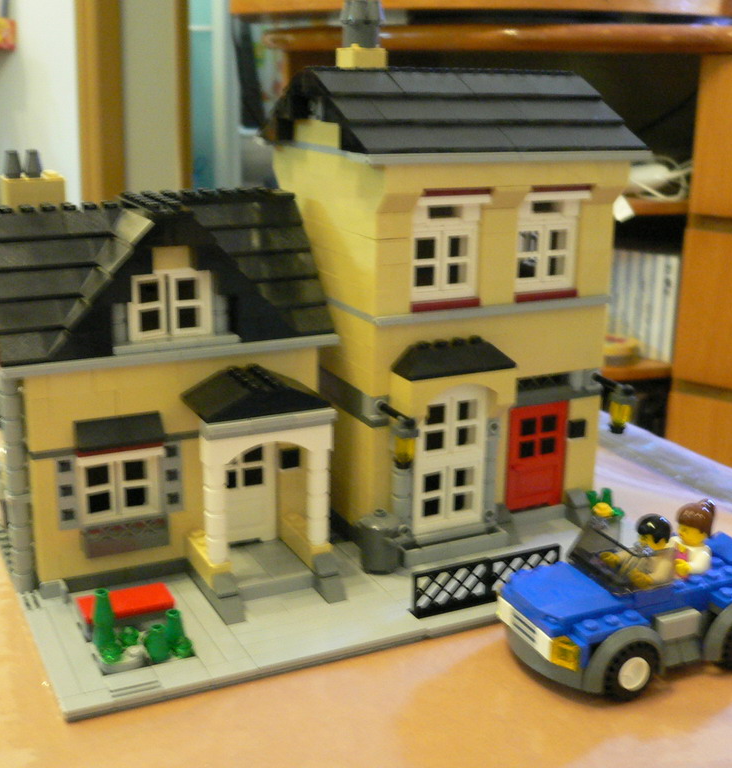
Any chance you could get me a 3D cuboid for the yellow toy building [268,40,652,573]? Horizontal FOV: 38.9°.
[{"bbox_3d":[0.032,-0.040,0.442,0.128,0.203,0.108,-7,17,-27],"label":"yellow toy building"}]

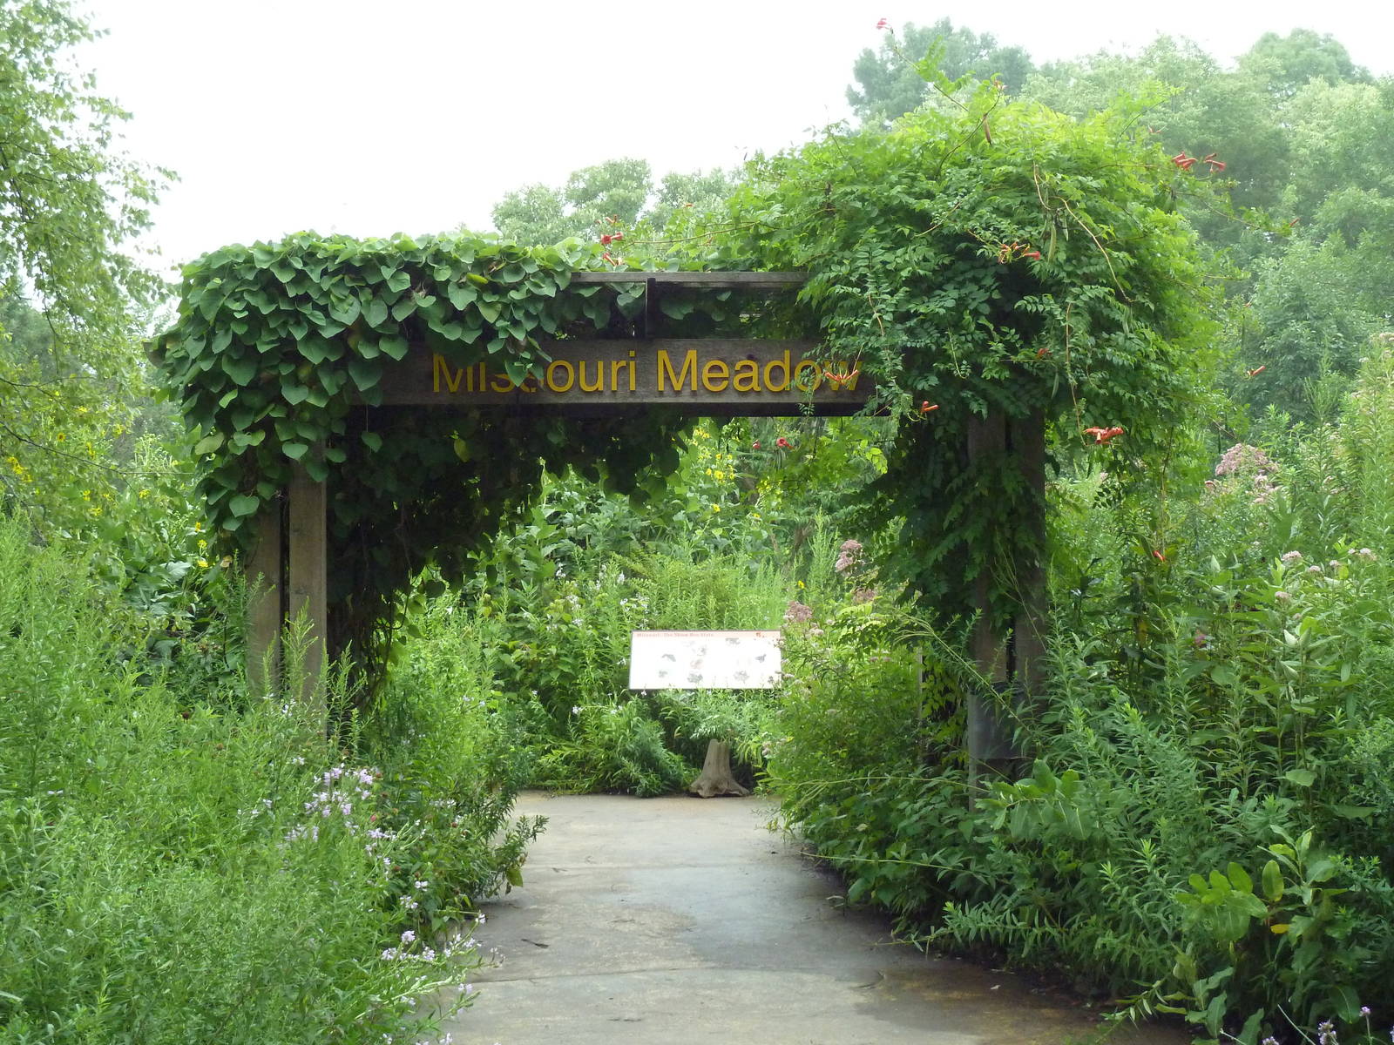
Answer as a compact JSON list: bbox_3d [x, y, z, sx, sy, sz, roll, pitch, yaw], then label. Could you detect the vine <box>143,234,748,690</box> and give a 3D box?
[{"bbox_3d":[-1.080,-0.220,8.800,2.650,2.020,1.750,0,1,0],"label":"vine"}]

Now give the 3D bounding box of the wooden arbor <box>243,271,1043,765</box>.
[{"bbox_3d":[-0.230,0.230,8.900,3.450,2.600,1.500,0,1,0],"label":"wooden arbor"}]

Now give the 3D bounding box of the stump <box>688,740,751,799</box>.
[{"bbox_3d":[0.125,1.365,10.850,0.345,0.310,0.330,0,1,0],"label":"stump"}]

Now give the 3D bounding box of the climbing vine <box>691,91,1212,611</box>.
[{"bbox_3d":[1.200,-0.800,8.750,2.280,2.450,2.000,0,1,0],"label":"climbing vine"}]

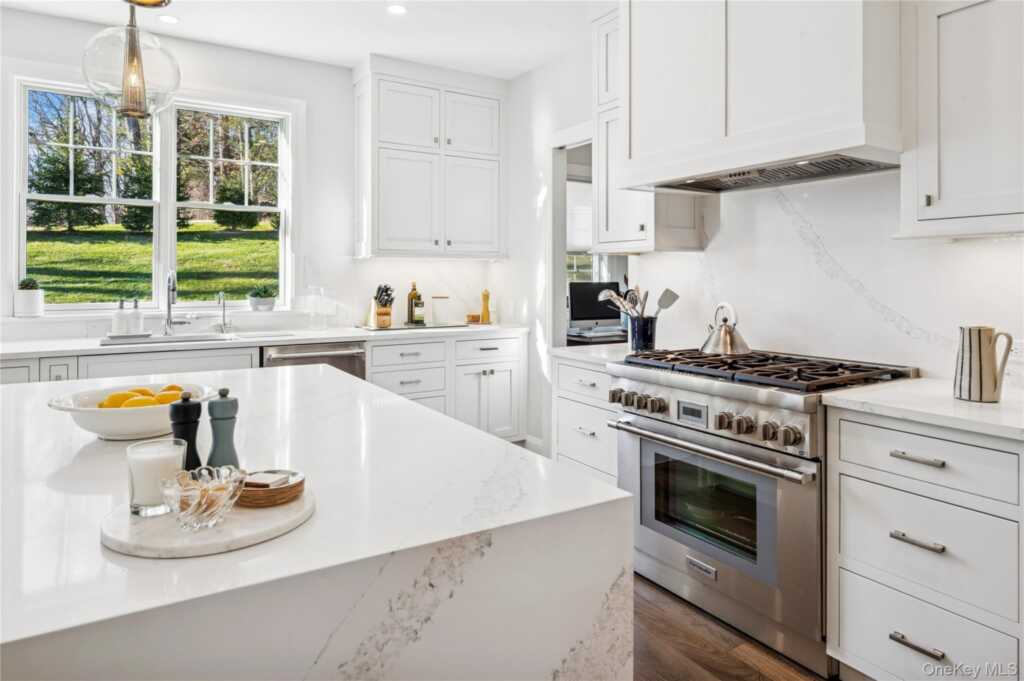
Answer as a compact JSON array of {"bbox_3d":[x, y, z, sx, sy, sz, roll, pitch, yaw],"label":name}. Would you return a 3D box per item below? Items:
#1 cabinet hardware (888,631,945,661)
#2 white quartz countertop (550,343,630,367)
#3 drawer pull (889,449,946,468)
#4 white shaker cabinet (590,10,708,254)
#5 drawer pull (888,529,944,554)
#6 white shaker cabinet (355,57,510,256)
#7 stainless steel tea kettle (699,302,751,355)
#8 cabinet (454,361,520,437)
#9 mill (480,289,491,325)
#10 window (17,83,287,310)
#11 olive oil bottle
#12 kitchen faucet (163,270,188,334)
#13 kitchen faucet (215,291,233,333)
[{"bbox_3d":[1.139,0.859,1.600,0.033,0.015,0.136,-2,4,-31],"label":"cabinet hardware"},{"bbox_3d":[0.593,0.076,2.907,0.635,0.037,0.440,-3,5,-35],"label":"white quartz countertop"},{"bbox_3d":[1.142,0.332,1.597,0.033,0.014,0.137,-3,5,-35],"label":"drawer pull"},{"bbox_3d":[0.709,-1.125,3.004,0.335,1.310,0.440,-3,5,-35],"label":"white shaker cabinet"},{"bbox_3d":[1.142,0.565,1.597,0.033,0.014,0.137,-3,5,-35],"label":"drawer pull"},{"bbox_3d":[-0.629,-1.364,4.458,1.090,1.440,0.350,-2,4,-29],"label":"white shaker cabinet"},{"bbox_3d":[0.978,-0.060,2.604,0.215,0.220,0.215,3,5,40],"label":"stainless steel tea kettle"},{"bbox_3d":[-0.337,0.432,4.450,0.580,0.600,0.560,-2,4,-29],"label":"cabinet"},{"bbox_3d":[-0.212,-0.271,4.554,0.072,0.280,0.072,-2,4,-31],"label":"mill"},{"bbox_3d":[-2.296,-0.881,3.759,1.510,1.400,0.110,-2,4,-29],"label":"window"},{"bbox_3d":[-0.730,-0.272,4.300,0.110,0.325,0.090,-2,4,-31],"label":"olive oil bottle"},{"bbox_3d":[-2.125,-0.237,3.590,0.140,0.410,0.230,-2,4,-35],"label":"kitchen faucet"},{"bbox_3d":[-1.910,-0.188,3.750,0.090,0.280,0.150,-1,4,-15],"label":"kitchen faucet"}]

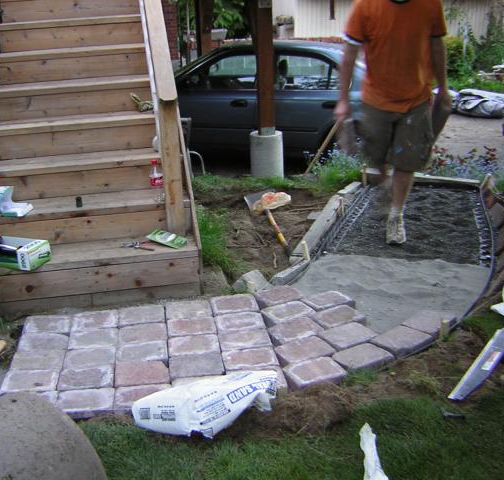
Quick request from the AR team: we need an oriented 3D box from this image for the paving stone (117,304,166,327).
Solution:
[{"bbox_3d":[-0.544,0.410,3.331,0.229,0.060,0.176,-5,20,-8],"label":"paving stone"}]

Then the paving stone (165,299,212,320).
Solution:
[{"bbox_3d":[-0.313,0.384,3.377,0.228,0.060,0.176,-4,20,-6],"label":"paving stone"}]

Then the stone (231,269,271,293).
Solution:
[{"bbox_3d":[-0.003,0.217,3.530,0.165,0.075,0.180,-15,24,-29],"label":"stone"}]

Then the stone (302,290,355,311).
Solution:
[{"bbox_3d":[0.387,0.338,3.463,0.224,0.057,0.169,-13,22,-28],"label":"stone"}]

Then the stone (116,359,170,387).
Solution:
[{"bbox_3d":[-0.463,0.592,2.825,0.224,0.057,0.169,-4,20,-7],"label":"stone"}]

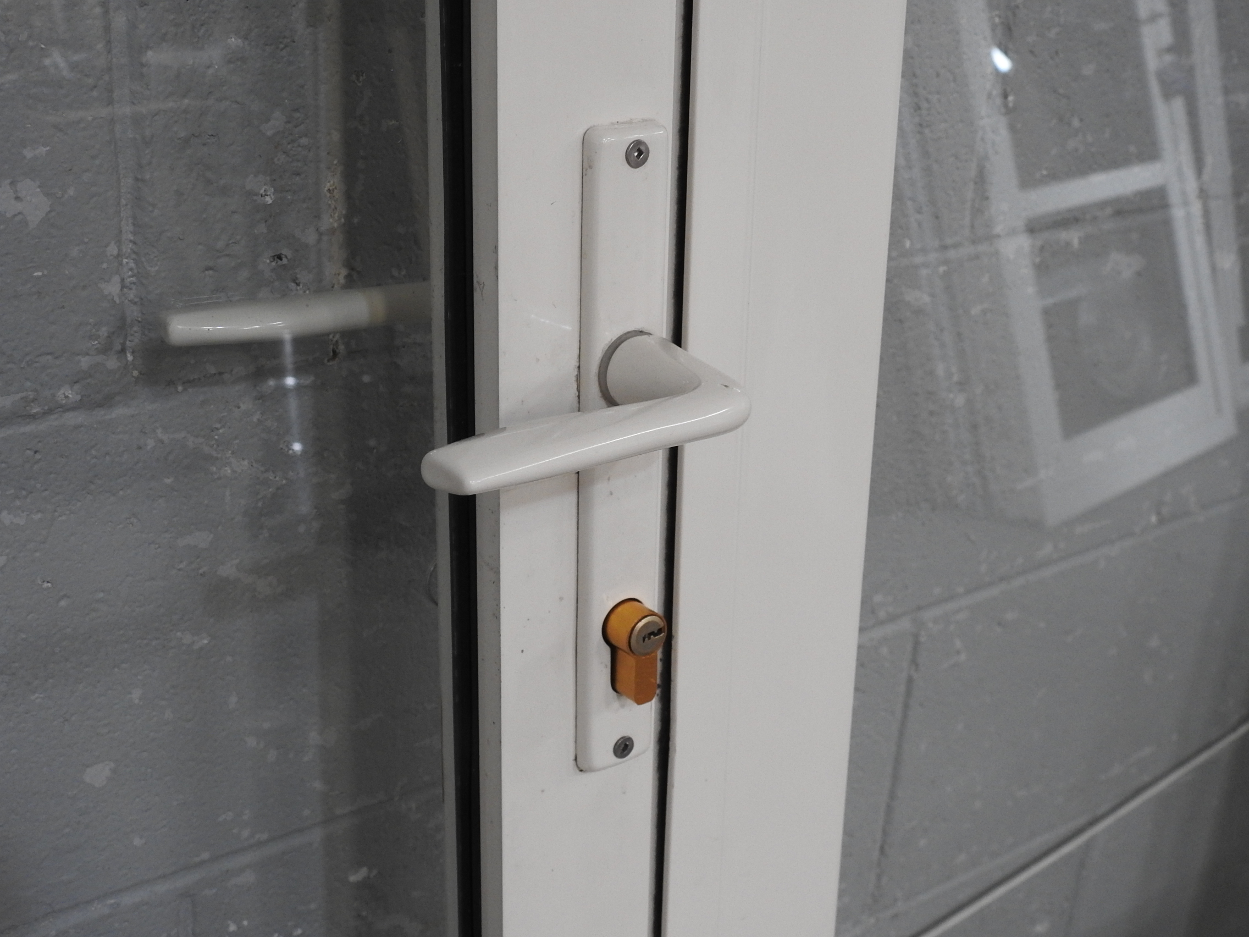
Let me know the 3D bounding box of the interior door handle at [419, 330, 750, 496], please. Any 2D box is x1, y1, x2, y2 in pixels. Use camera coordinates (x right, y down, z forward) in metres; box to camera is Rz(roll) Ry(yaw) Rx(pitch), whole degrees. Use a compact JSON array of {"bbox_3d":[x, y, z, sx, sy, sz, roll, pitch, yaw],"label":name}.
[{"bbox_3d":[-0.016,-0.016,0.512,0.111,0.026,0.052,-14,26,-34],"label":"interior door handle"}]

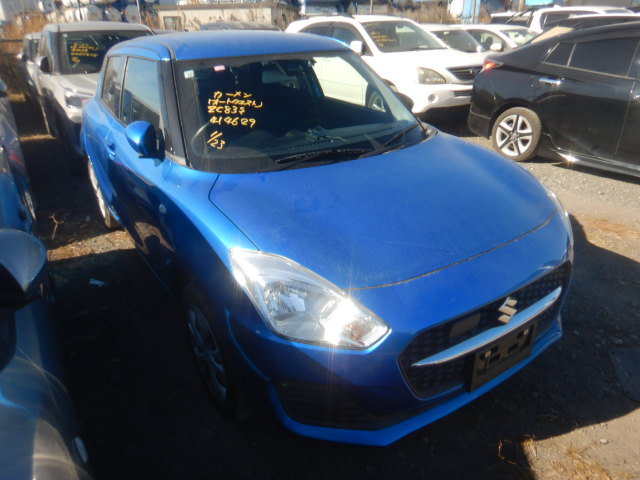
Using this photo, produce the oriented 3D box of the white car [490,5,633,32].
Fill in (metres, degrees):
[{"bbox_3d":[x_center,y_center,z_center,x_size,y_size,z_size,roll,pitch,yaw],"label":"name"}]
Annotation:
[{"bbox_3d":[7.971,-5.726,12.997,1.820,1.860,4.600,-16,29,-28],"label":"white car"}]

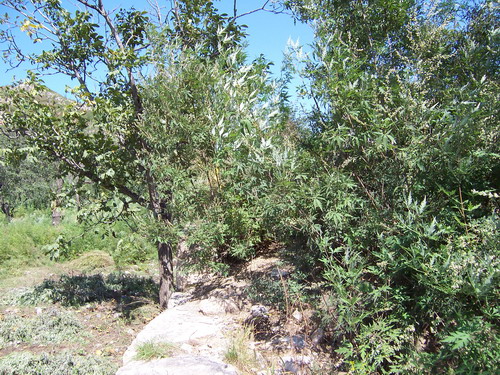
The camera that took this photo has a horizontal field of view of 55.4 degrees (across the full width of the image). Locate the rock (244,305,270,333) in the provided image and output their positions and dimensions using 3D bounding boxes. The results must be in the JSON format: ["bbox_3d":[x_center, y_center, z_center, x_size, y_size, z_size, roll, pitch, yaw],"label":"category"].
[{"bbox_3d":[0.076,1.333,4.850,0.260,0.230,0.230,0,2,0],"label":"rock"}]

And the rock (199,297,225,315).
[{"bbox_3d":[-0.428,1.312,5.300,0.280,0.150,0.240,0,2,0],"label":"rock"}]

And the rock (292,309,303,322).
[{"bbox_3d":[0.493,1.329,4.950,0.105,0.120,0.100,0,2,0],"label":"rock"}]

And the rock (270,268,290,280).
[{"bbox_3d":[0.429,1.223,6.700,0.280,0.125,0.210,0,2,0],"label":"rock"}]

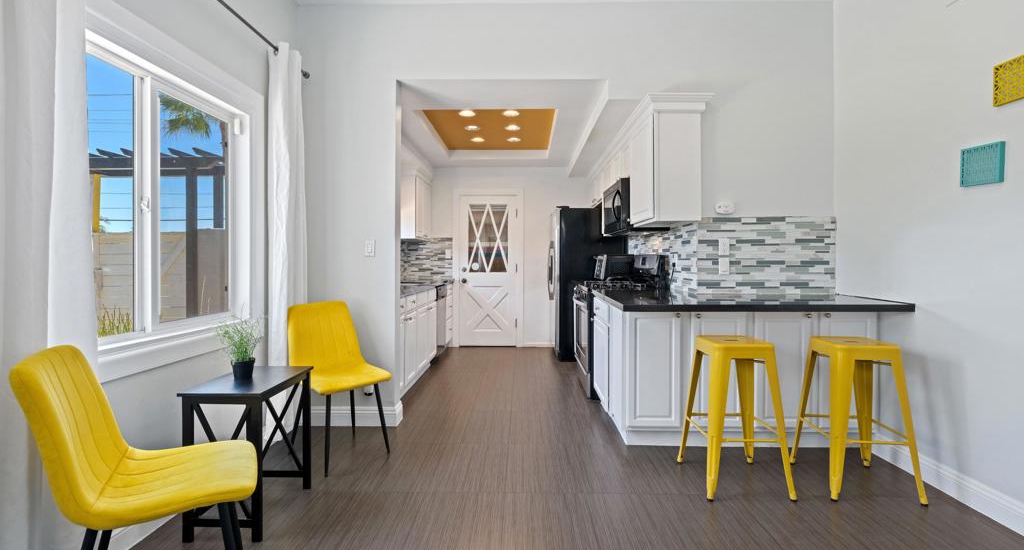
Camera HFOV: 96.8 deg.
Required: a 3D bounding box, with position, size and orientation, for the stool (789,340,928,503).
[{"bbox_3d":[1.790,0.717,2.388,0.440,0.745,0.440,0,1,6],"label":"stool"}]

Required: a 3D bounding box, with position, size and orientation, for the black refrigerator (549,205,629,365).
[{"bbox_3d":[0.925,0.100,5.740,0.870,1.785,0.890,0,1,1],"label":"black refrigerator"}]

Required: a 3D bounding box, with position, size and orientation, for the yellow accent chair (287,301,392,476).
[{"bbox_3d":[-1.041,0.632,2.731,0.530,0.895,0.450,1,1,41],"label":"yellow accent chair"}]

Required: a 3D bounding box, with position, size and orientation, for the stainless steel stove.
[{"bbox_3d":[0.966,0.430,4.200,0.720,1.210,0.762,0,1,1],"label":"stainless steel stove"}]

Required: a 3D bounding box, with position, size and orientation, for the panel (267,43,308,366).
[{"bbox_3d":[-1.412,-0.196,2.890,0.120,2.460,0.380,0,1,1],"label":"panel"}]

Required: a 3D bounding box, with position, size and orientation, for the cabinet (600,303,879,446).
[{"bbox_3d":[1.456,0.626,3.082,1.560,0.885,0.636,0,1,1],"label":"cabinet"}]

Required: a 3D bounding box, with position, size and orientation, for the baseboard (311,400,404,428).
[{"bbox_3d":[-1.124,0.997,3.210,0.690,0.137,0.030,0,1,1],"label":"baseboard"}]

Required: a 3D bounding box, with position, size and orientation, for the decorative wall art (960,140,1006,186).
[{"bbox_3d":[2.198,-0.512,2.127,0.027,0.182,0.180,0,1,1],"label":"decorative wall art"}]

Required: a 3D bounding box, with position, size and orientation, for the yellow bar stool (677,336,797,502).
[{"bbox_3d":[1.169,0.717,2.410,0.440,0.745,0.440,0,1,1],"label":"yellow bar stool"}]

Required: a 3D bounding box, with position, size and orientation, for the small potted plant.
[{"bbox_3d":[-1.265,0.337,2.120,0.200,0.290,0.190,0,1,1],"label":"small potted plant"}]

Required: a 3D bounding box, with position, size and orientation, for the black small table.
[{"bbox_3d":[-1.192,0.789,2.115,0.345,0.615,0.500,0,1,1],"label":"black small table"}]

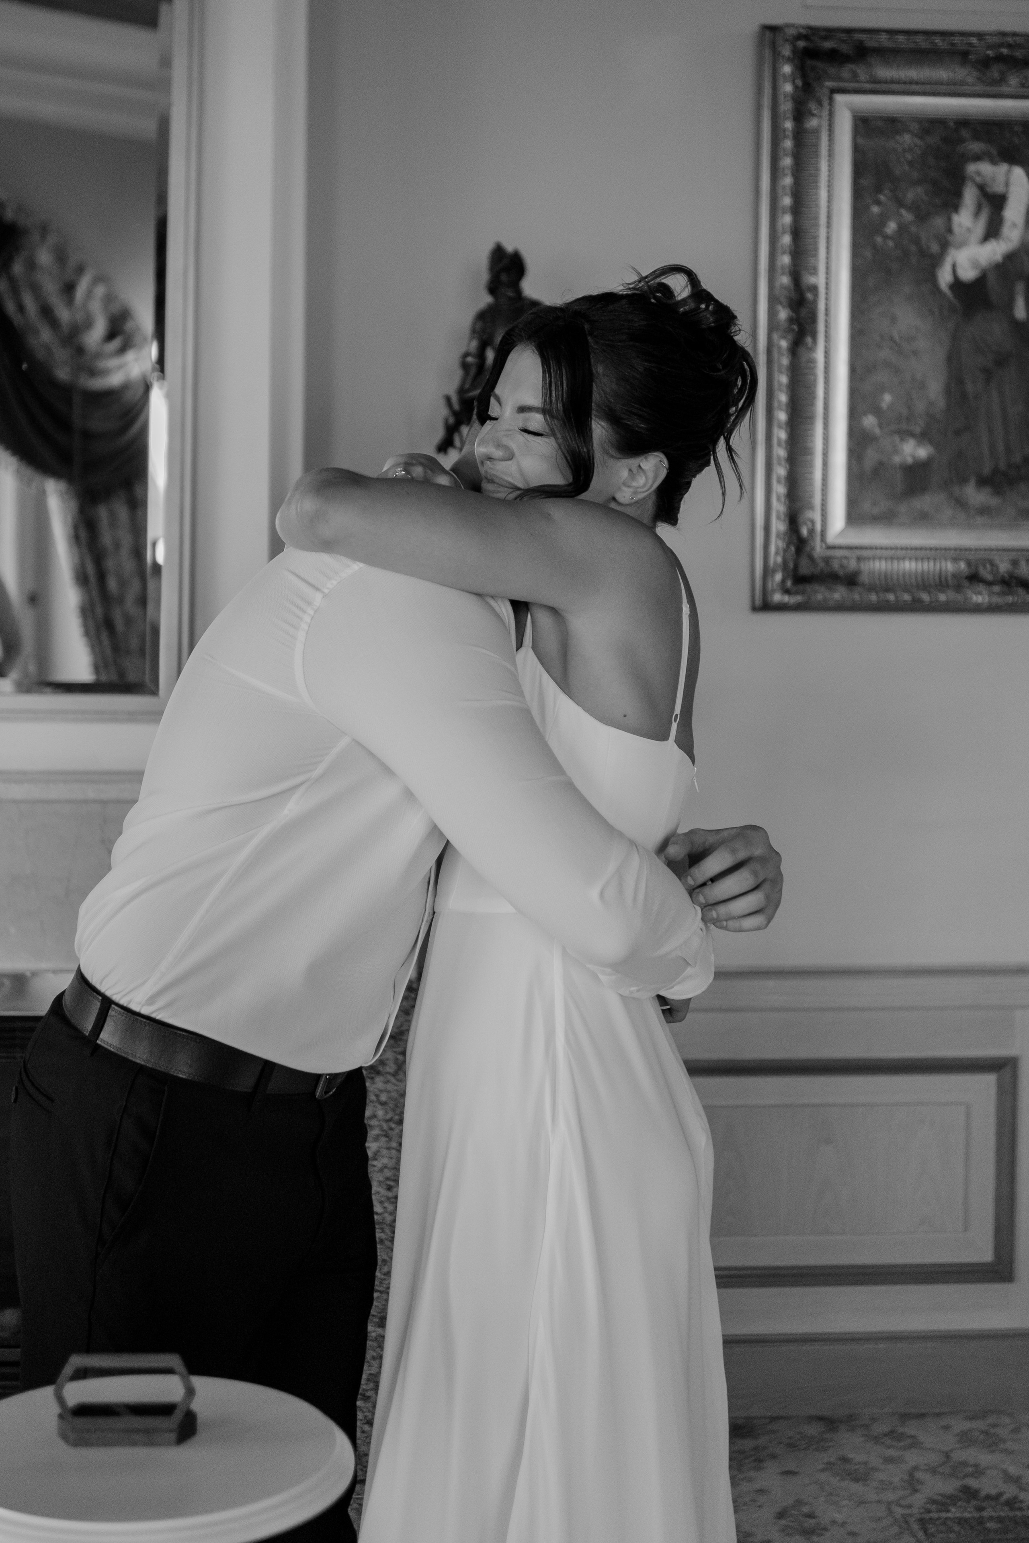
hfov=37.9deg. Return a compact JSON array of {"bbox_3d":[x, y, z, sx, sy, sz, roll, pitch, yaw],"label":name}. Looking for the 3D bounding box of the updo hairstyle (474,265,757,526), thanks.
[{"bbox_3d":[0.108,-0.362,1.415,0.265,0.245,0.190,1,7,-37],"label":"updo hairstyle"}]

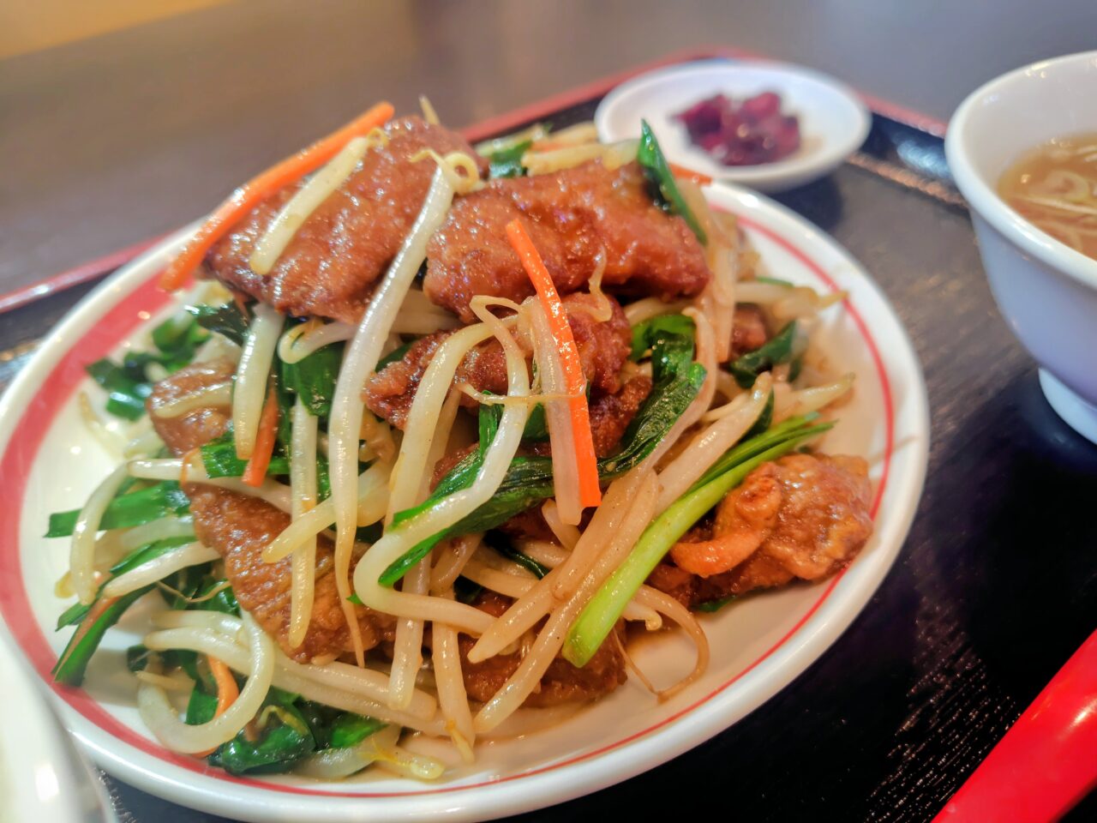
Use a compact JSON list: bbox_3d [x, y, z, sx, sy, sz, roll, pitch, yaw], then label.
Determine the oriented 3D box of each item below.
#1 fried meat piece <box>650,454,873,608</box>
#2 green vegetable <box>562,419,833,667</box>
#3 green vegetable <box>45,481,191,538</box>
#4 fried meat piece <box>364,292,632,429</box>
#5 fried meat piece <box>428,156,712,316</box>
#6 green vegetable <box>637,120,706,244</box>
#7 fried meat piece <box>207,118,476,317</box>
[{"bbox_3d":[0.042,0.024,0.147,0.040,0.018,0.027,-15,50,0],"label":"fried meat piece"},{"bbox_3d":[0.028,0.024,0.142,0.011,0.011,0.069,33,57,32],"label":"green vegetable"},{"bbox_3d":[-0.093,0.021,0.157,0.029,0.006,0.009,-7,51,0],"label":"green vegetable"},{"bbox_3d":[-0.010,-0.010,0.154,0.051,0.021,0.025,-10,59,4],"label":"fried meat piece"},{"bbox_3d":[0.004,-0.039,0.168,0.059,0.017,0.037,-2,61,-4],"label":"fried meat piece"},{"bbox_3d":[0.030,-0.055,0.174,0.007,0.008,0.035,-19,68,-5],"label":"green vegetable"},{"bbox_3d":[-0.049,-0.046,0.175,0.040,0.017,0.054,30,67,26],"label":"fried meat piece"}]

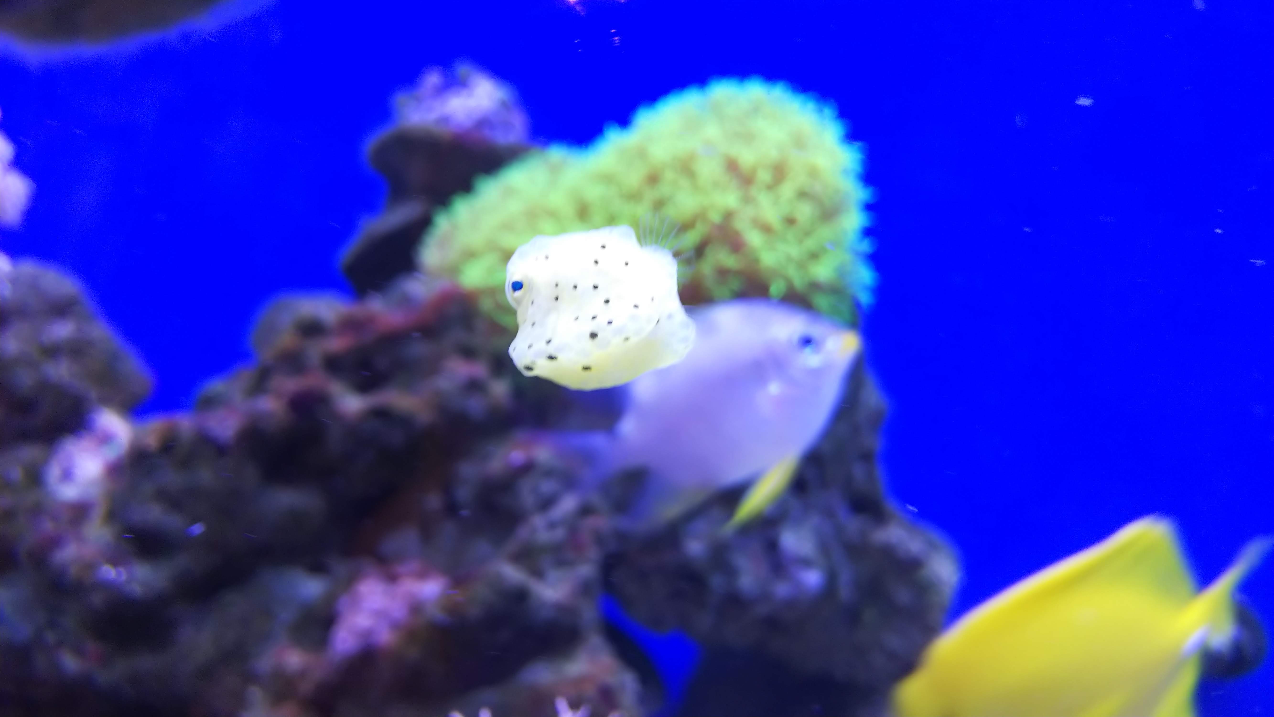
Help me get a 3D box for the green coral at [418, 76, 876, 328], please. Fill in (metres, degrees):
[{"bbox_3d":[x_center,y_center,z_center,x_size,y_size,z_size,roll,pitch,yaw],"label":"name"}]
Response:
[{"bbox_3d":[0.006,-0.084,0.400,0.238,0.130,0.140,0,0,0],"label":"green coral"}]

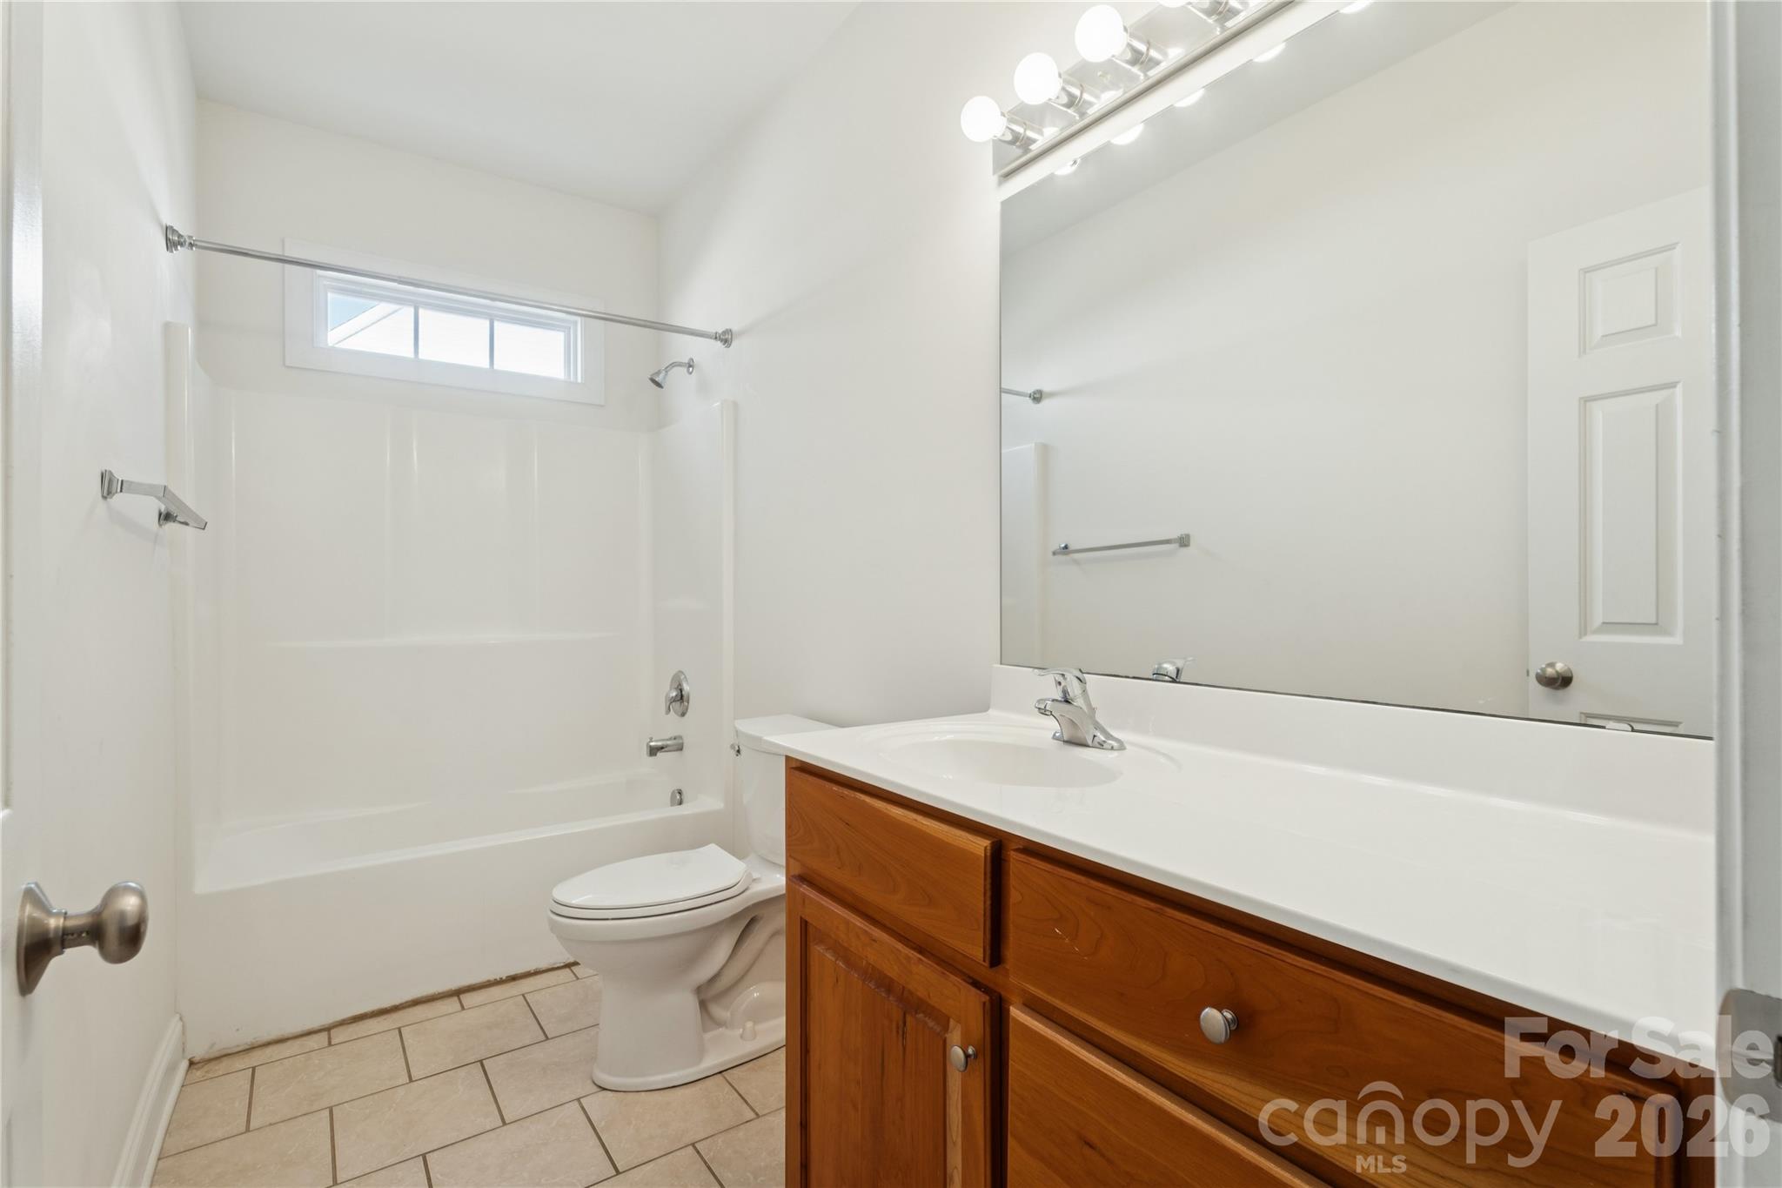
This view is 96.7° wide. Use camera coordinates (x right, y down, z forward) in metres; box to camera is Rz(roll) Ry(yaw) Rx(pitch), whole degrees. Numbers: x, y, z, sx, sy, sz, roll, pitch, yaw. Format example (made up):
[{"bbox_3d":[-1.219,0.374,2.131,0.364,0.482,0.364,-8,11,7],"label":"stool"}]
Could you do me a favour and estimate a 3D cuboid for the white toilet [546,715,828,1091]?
[{"bbox_3d":[-0.489,0.785,2.093,0.730,0.800,0.460,0,0,-35],"label":"white toilet"}]

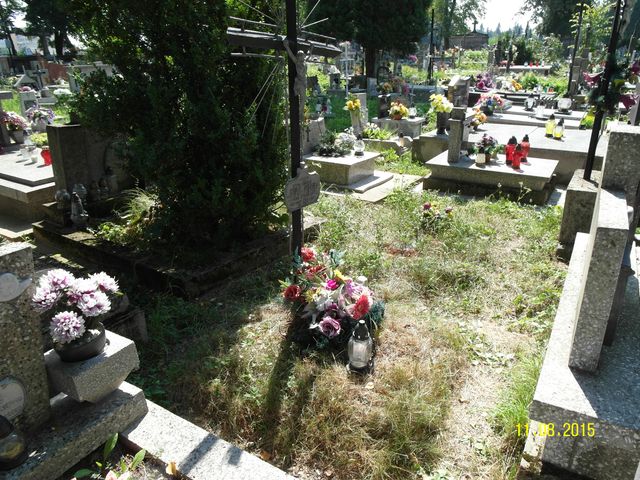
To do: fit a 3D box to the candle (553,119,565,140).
[{"bbox_3d":[3.198,-1.482,5.950,0.130,0.280,0.130,0,22,0],"label":"candle"}]

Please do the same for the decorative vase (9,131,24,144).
[{"bbox_3d":[-4.091,-1.400,6.000,0.200,0.200,0.200,0,22,0],"label":"decorative vase"}]

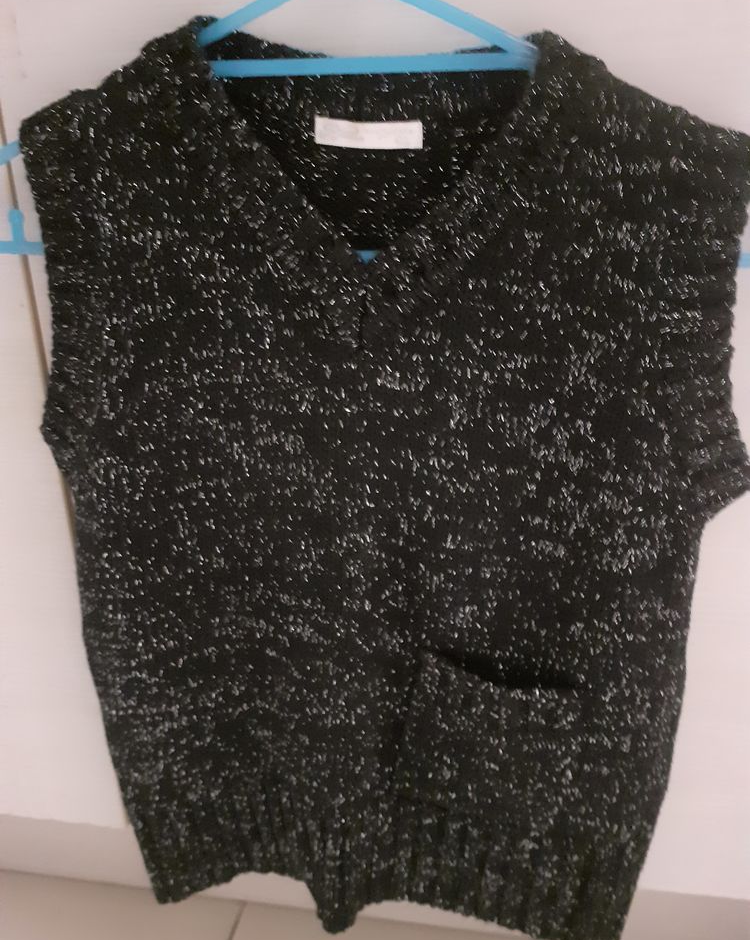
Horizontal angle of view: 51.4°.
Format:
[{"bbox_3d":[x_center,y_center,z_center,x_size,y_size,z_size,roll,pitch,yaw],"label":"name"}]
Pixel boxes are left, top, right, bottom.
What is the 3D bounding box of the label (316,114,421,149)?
[{"bbox_3d":[-0.003,-0.173,0.400,0.056,0.013,0.005,4,23,5],"label":"label"}]

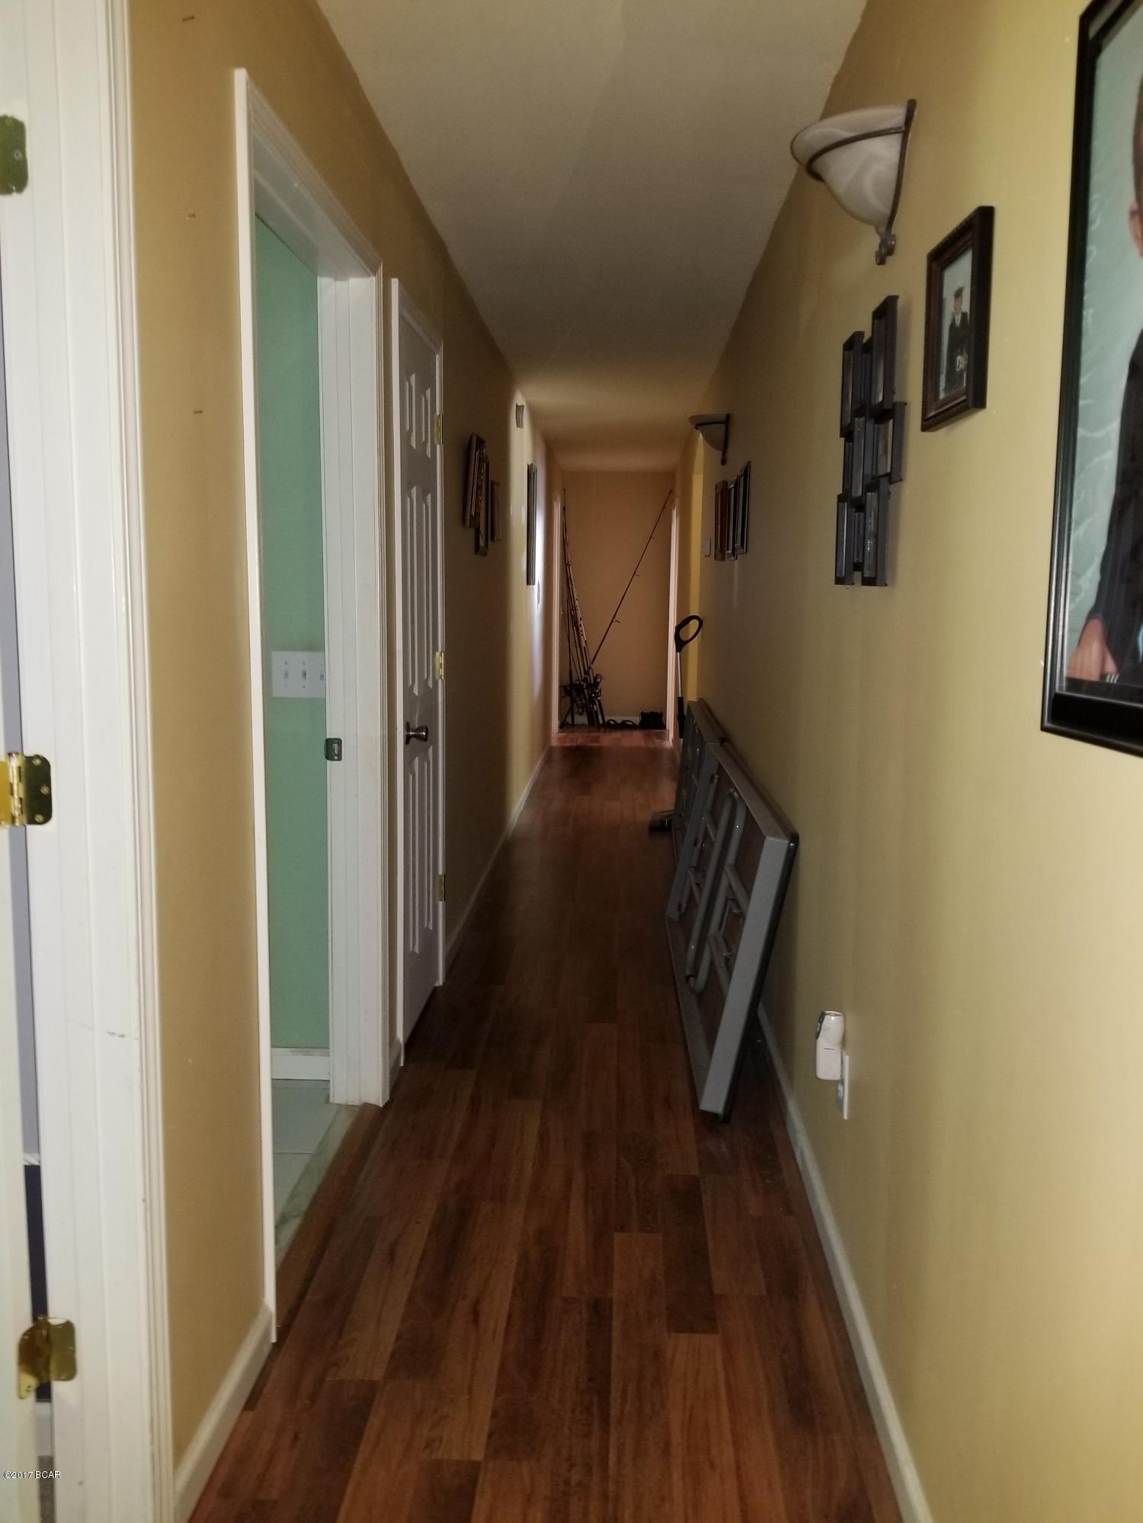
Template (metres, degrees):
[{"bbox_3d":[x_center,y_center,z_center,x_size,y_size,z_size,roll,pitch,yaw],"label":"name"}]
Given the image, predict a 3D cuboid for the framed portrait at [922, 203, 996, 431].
[{"bbox_3d":[0.508,-0.573,1.513,0.021,0.243,0.223,1,8,2],"label":"framed portrait"}]

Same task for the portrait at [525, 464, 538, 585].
[{"bbox_3d":[-0.251,-1.502,7.324,0.023,0.745,0.490,1,8,2],"label":"portrait"}]

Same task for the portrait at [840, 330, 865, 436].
[{"bbox_3d":[0.543,-0.725,2.219,0.017,0.182,0.123,1,8,2],"label":"portrait"}]

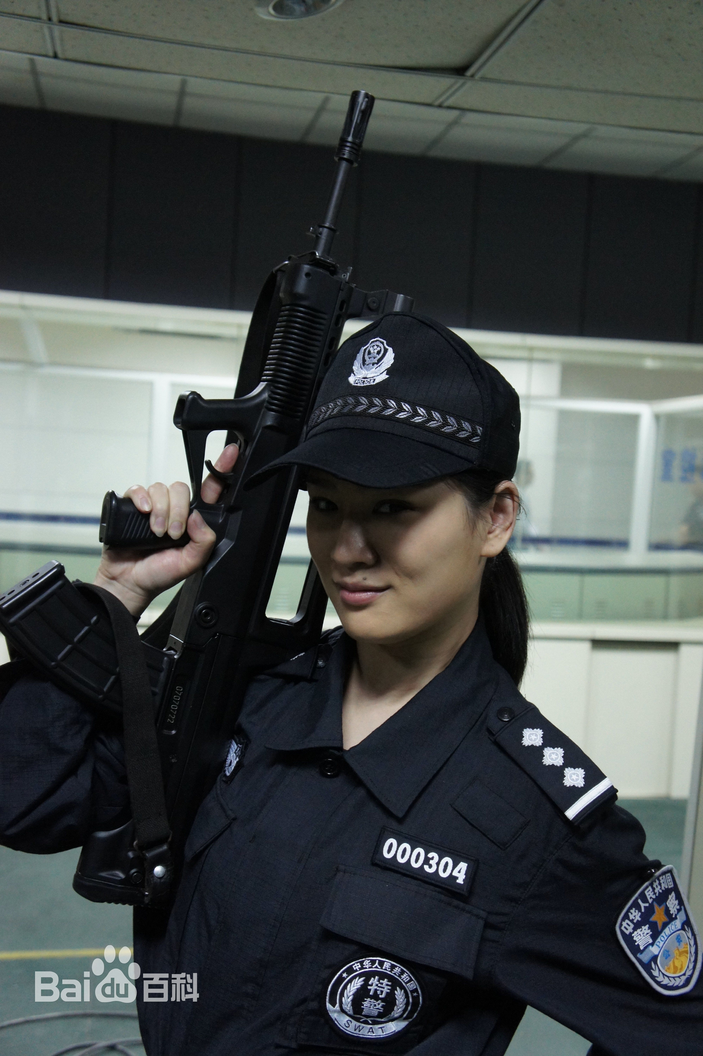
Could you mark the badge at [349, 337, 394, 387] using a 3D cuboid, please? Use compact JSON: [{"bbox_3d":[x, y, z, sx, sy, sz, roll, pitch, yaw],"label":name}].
[{"bbox_3d":[0.018,-0.134,0.950,0.039,0.045,0.006,2,-23,33],"label":"badge"}]

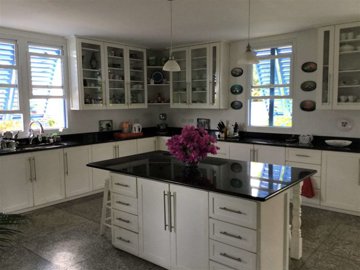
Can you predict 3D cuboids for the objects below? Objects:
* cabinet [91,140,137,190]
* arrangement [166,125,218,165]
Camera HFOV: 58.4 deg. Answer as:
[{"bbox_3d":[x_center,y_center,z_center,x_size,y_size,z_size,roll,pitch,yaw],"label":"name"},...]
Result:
[{"bbox_3d":[-1.409,0.536,6.224,0.568,0.853,1.069,4,8,39],"label":"cabinet"},{"bbox_3d":[0.126,0.110,3.371,0.530,0.439,0.510,-1,6,0],"label":"arrangement"}]

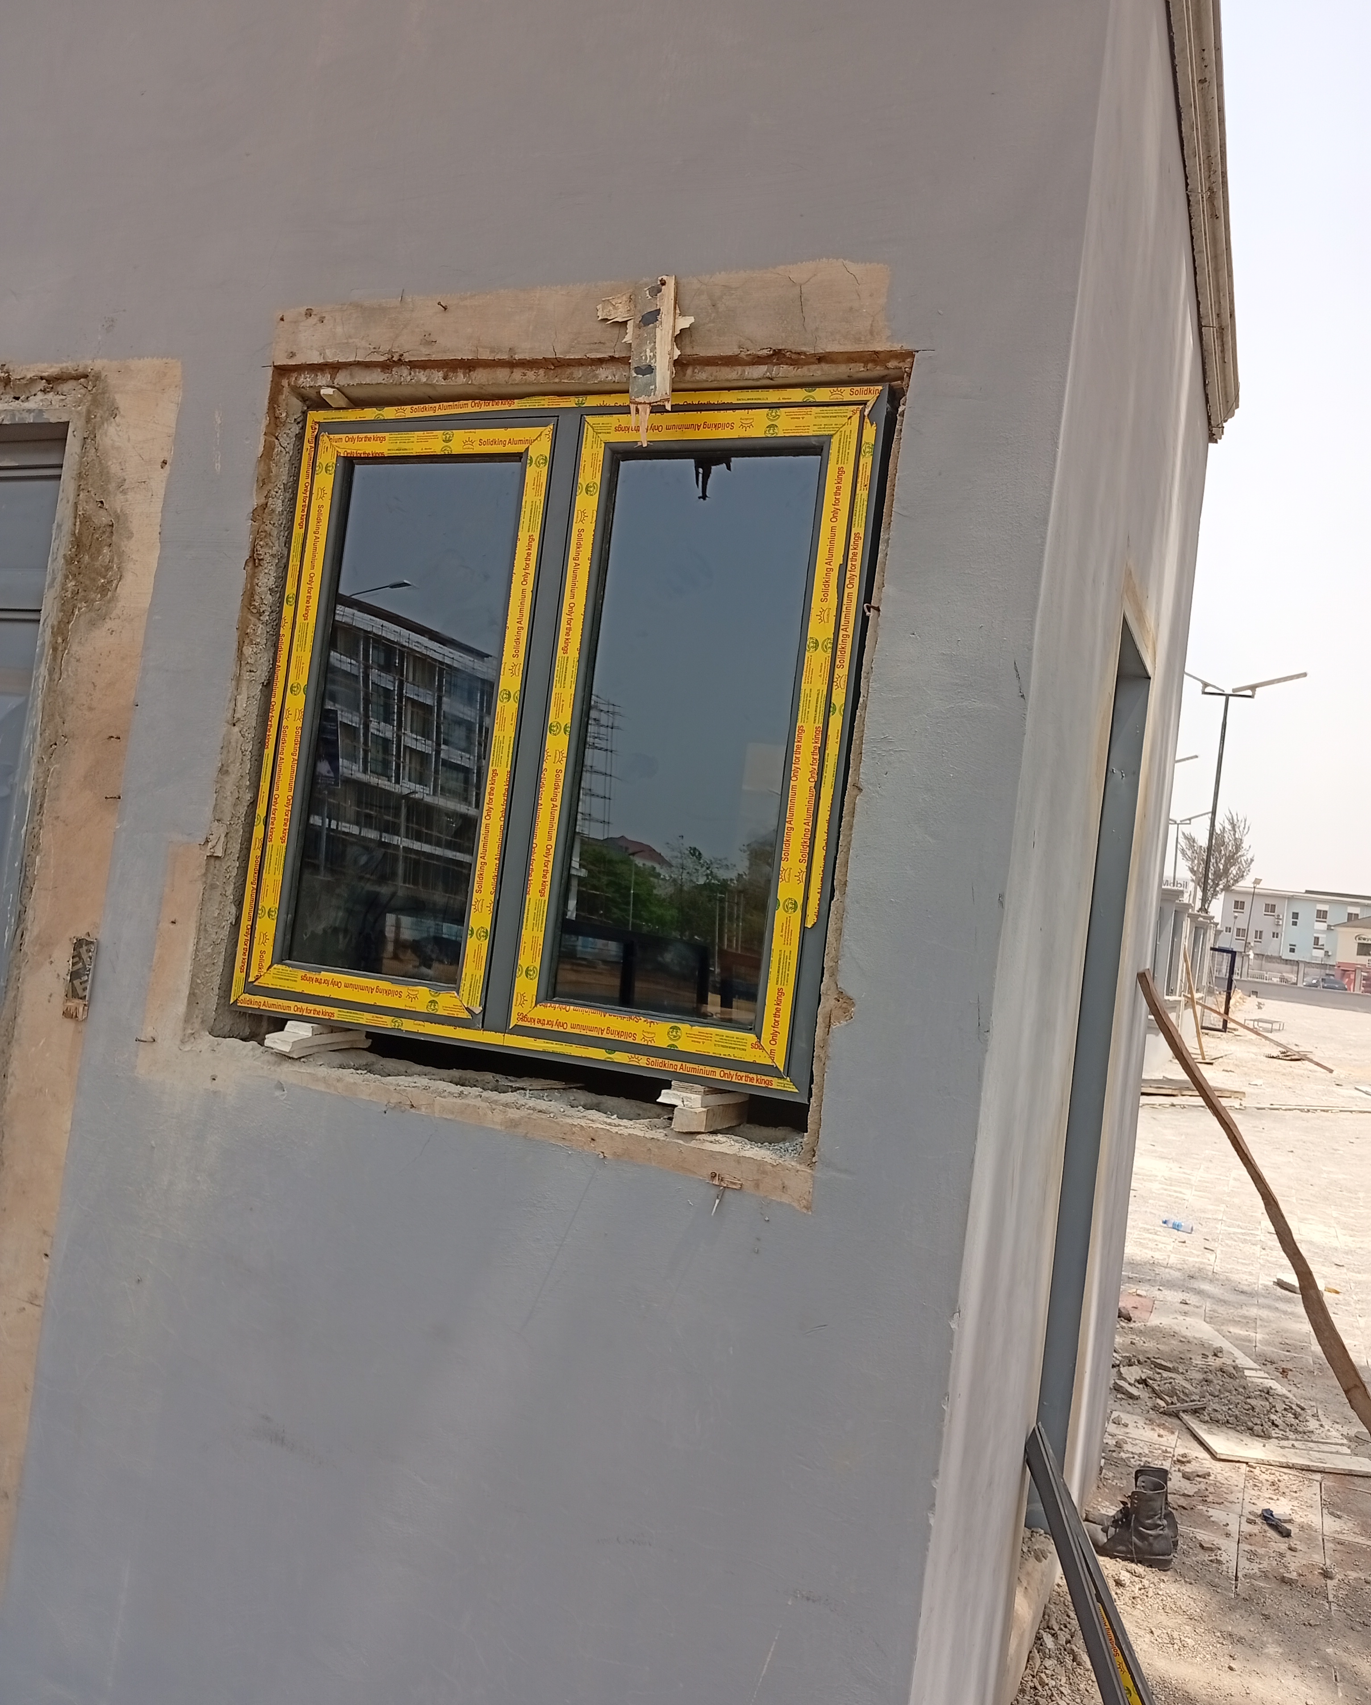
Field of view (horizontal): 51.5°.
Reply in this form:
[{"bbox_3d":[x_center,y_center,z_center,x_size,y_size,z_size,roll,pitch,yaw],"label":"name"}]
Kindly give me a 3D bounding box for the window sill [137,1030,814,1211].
[{"bbox_3d":[-0.386,0.446,2.568,1.374,0.110,0.200,5,-2,24],"label":"window sill"}]

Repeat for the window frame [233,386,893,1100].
[{"bbox_3d":[-0.260,-0.230,2.591,1.190,1.185,0.080,5,-2,24],"label":"window frame"}]

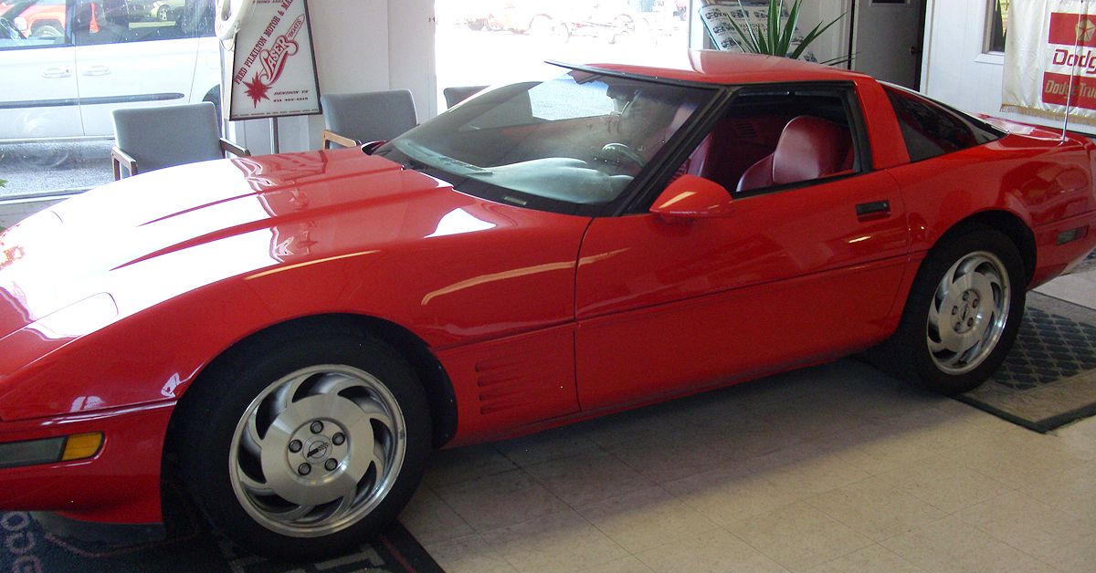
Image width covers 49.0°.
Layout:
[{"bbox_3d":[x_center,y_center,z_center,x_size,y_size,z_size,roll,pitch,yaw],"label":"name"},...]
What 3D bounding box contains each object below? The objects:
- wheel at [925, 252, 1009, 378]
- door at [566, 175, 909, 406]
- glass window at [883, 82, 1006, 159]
[{"bbox_3d":[1.458,0.077,4.323,0.462,0.462,0.150,-9,19,-31],"label":"wheel"},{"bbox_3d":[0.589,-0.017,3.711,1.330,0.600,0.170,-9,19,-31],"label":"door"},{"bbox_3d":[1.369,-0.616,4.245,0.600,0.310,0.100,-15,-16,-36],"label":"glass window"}]

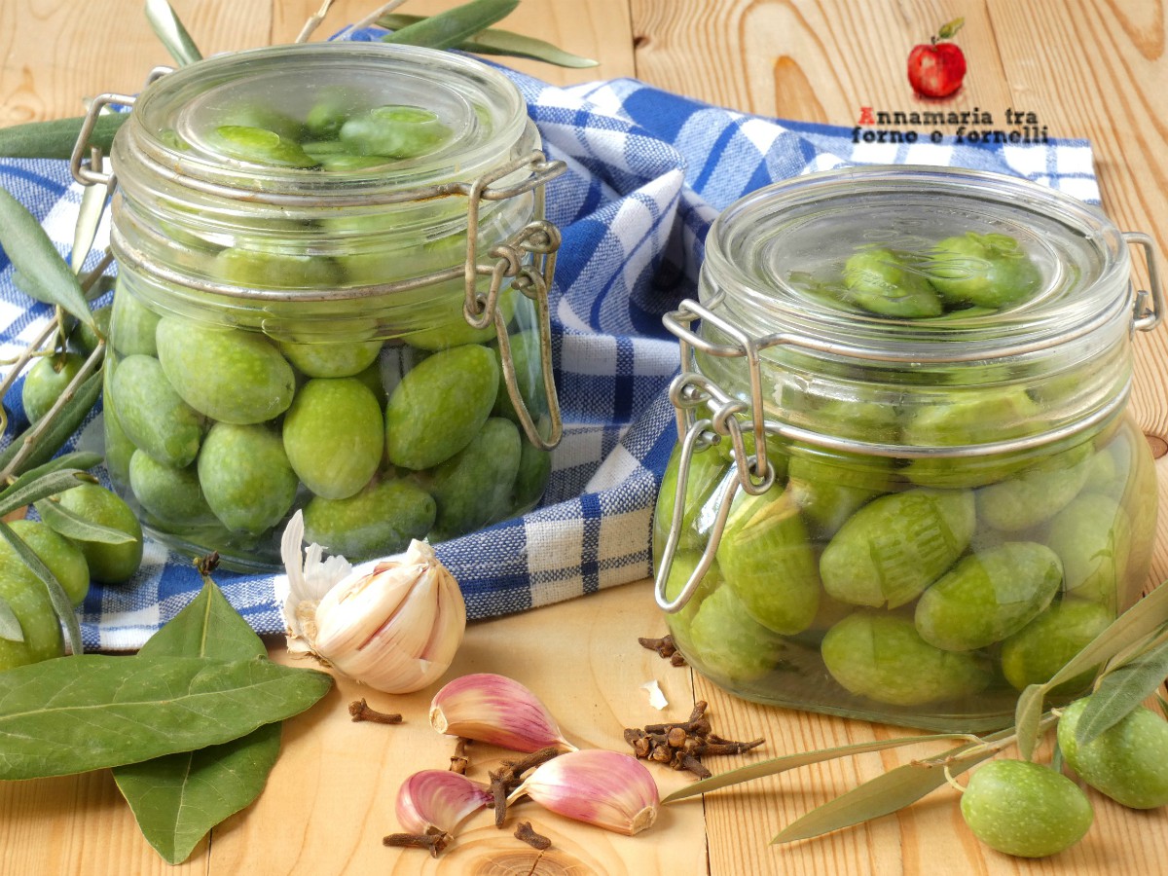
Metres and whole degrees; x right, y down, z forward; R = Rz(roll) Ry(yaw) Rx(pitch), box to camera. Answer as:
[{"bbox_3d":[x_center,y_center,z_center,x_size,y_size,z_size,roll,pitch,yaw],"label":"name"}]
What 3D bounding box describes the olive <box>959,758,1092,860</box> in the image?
[{"bbox_3d":[0.097,0.081,1.112,0.032,0.021,0.021,16,31,27],"label":"olive"}]

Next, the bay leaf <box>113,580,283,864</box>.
[{"bbox_3d":[-0.087,0.063,1.139,0.041,0.010,0.110,0,31,0],"label":"bay leaf"}]

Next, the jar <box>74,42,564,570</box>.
[{"bbox_3d":[-0.064,-0.034,1.243,0.126,0.099,0.112,16,30,29],"label":"jar"}]

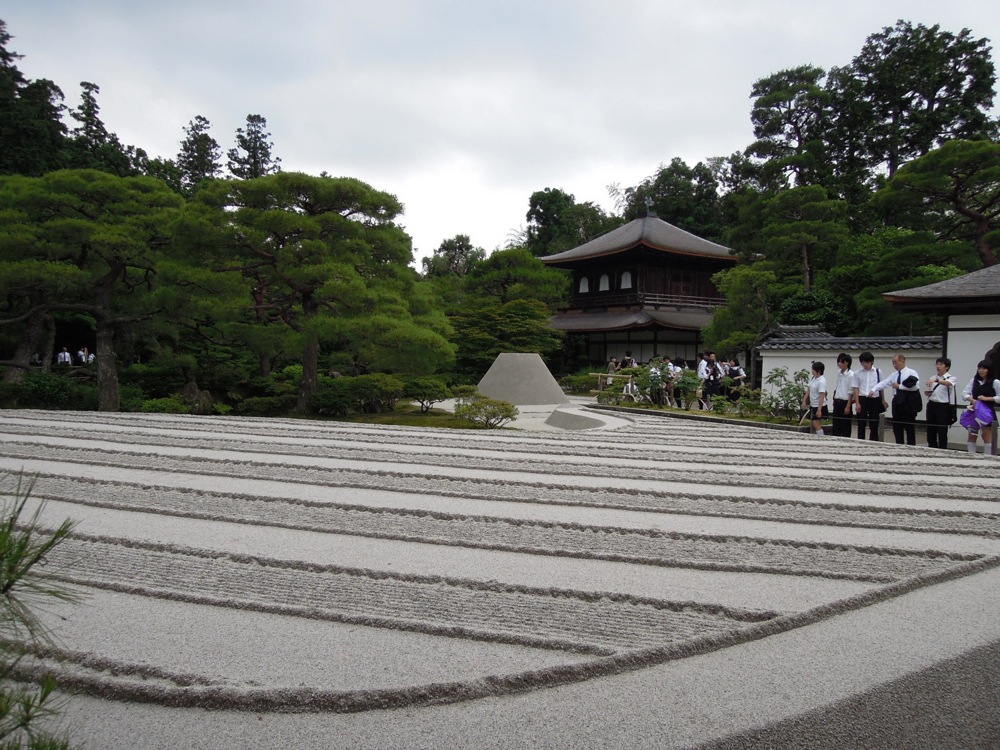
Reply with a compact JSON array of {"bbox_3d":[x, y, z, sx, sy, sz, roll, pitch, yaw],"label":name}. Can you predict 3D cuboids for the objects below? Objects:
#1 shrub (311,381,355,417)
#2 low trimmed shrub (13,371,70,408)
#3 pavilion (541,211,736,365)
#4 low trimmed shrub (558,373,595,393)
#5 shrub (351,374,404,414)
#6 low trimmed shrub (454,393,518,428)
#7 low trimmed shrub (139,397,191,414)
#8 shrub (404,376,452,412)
[{"bbox_3d":[-3.867,0.546,16.100,0.946,0.811,0.927,1,2,-13],"label":"shrub"},{"bbox_3d":[-11.218,0.417,17.000,1.427,0.928,1.324,0,2,-33],"label":"low trimmed shrub"},{"bbox_3d":[8.371,-4.497,39.880,9.300,9.889,9.500,0,2,-31],"label":"pavilion"},{"bbox_3d":[3.123,0.327,28.300,1.584,0.831,1.469,1,2,6],"label":"low trimmed shrub"},{"bbox_3d":[-3.039,0.471,17.200,1.299,0.939,1.273,1,2,-10],"label":"shrub"},{"bbox_3d":[-0.278,0.732,14.300,1.280,0.720,1.188,1,2,-1],"label":"low trimmed shrub"},{"bbox_3d":[-7.697,0.727,16.000,1.164,0.448,1.020,0,2,-26],"label":"low trimmed shrub"},{"bbox_3d":[-1.805,0.486,17.500,1.175,0.869,1.151,1,2,-6],"label":"shrub"}]

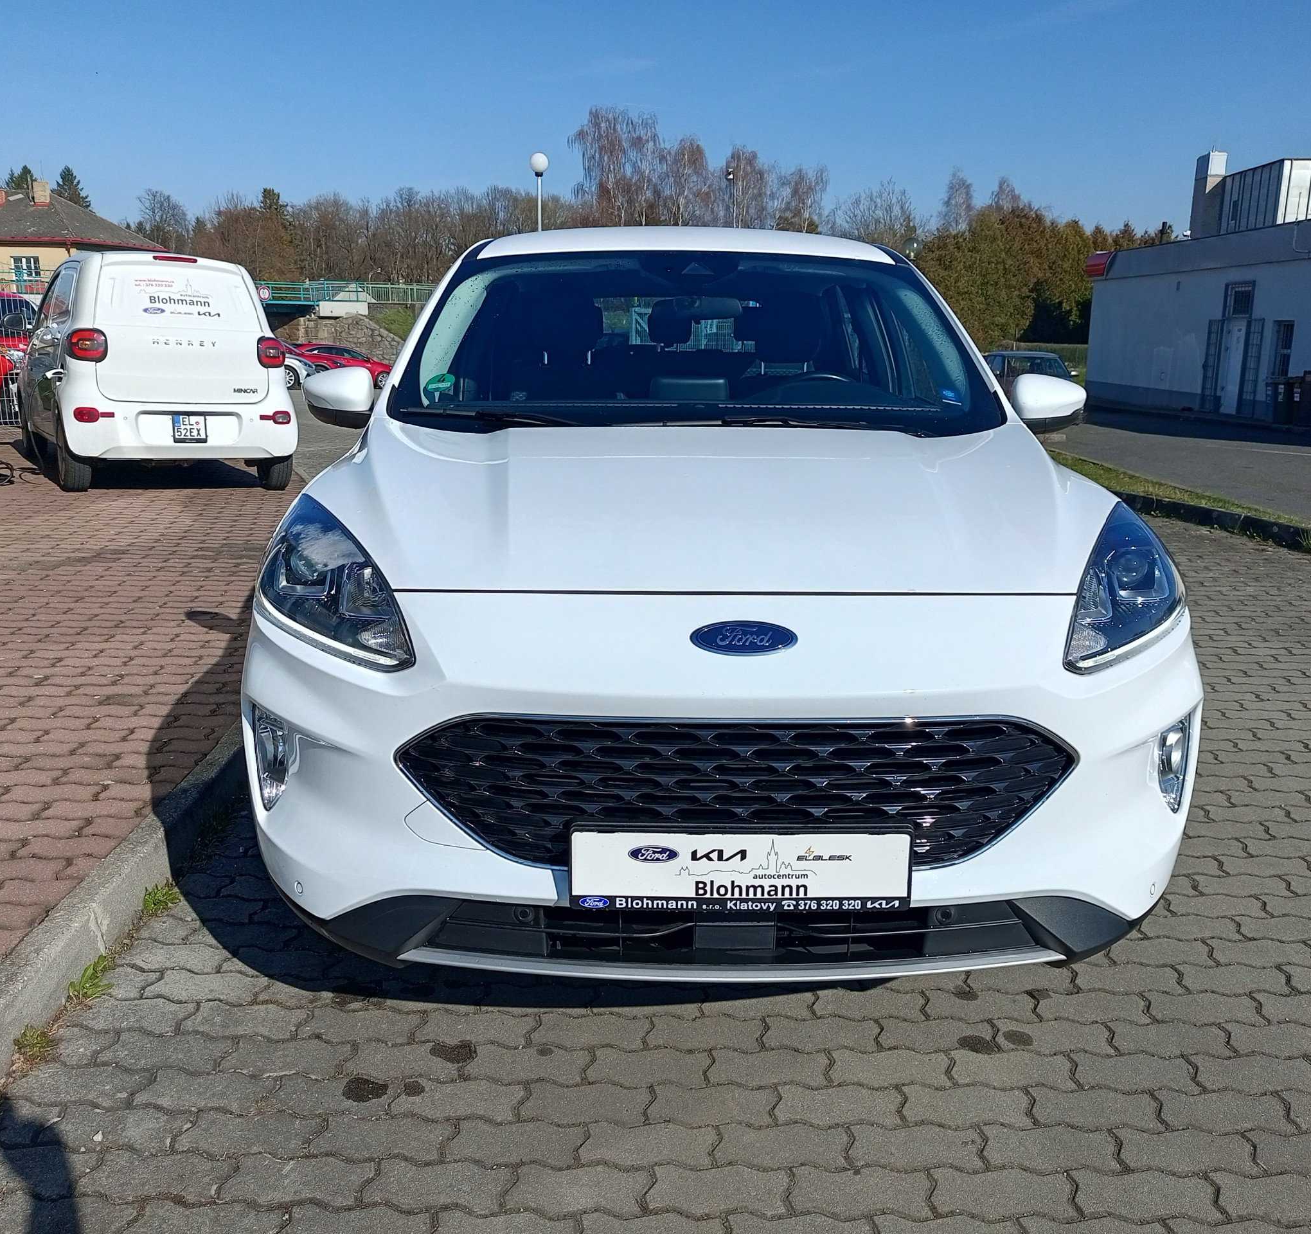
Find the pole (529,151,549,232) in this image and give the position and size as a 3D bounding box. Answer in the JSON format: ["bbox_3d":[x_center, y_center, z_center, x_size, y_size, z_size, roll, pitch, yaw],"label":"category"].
[{"bbox_3d":[-2.514,-7.321,26.084,0.400,5.400,0.400,1,13,0],"label":"pole"}]

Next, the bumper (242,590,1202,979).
[{"bbox_3d":[0.130,0.290,2.112,1.860,0.630,0.540,0,13,-1],"label":"bumper"}]

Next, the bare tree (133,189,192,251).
[{"bbox_3d":[-46.525,-35.392,112.000,5.500,10.200,5.500,0,13,0],"label":"bare tree"}]

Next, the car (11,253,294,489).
[{"bbox_3d":[-3.785,-1.882,8.907,1.470,1.570,3.000,-5,16,-31],"label":"car"}]

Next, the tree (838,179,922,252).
[{"bbox_3d":[12.818,-20.604,68.000,4.800,8.800,4.800,0,13,0],"label":"tree"}]

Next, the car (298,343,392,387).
[{"bbox_3d":[-9.000,-7.690,36.500,4.350,1.470,1.800,6,14,21],"label":"car"}]

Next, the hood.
[{"bbox_3d":[0.128,-0.281,2.463,1.640,0.220,1.240,0,13,-1],"label":"hood"}]

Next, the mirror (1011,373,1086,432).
[{"bbox_3d":[1.088,-0.598,3.355,0.240,0.180,0.180,0,13,-1],"label":"mirror"}]

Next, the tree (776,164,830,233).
[{"bbox_3d":[9.372,-23.859,75.660,3.700,10.500,3.700,1,13,0],"label":"tree"}]

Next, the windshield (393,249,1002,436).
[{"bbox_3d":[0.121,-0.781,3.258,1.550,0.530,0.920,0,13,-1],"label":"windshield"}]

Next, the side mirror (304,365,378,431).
[{"bbox_3d":[-0.870,-0.612,3.310,0.230,0.180,0.150,2,13,5],"label":"side mirror"}]

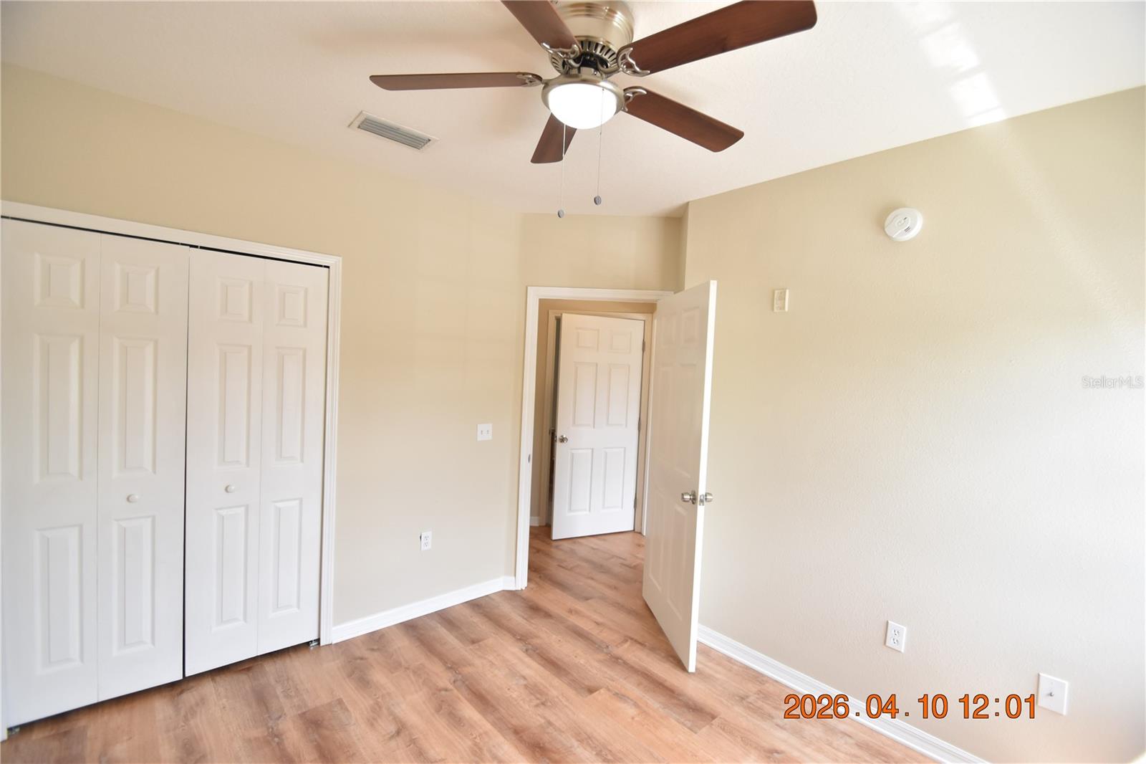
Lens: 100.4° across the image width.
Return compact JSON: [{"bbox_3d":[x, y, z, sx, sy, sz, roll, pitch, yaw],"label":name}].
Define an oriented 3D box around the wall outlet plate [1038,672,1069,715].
[{"bbox_3d":[1.788,1.163,1.779,0.010,0.122,0.076,0,3,-44],"label":"wall outlet plate"}]

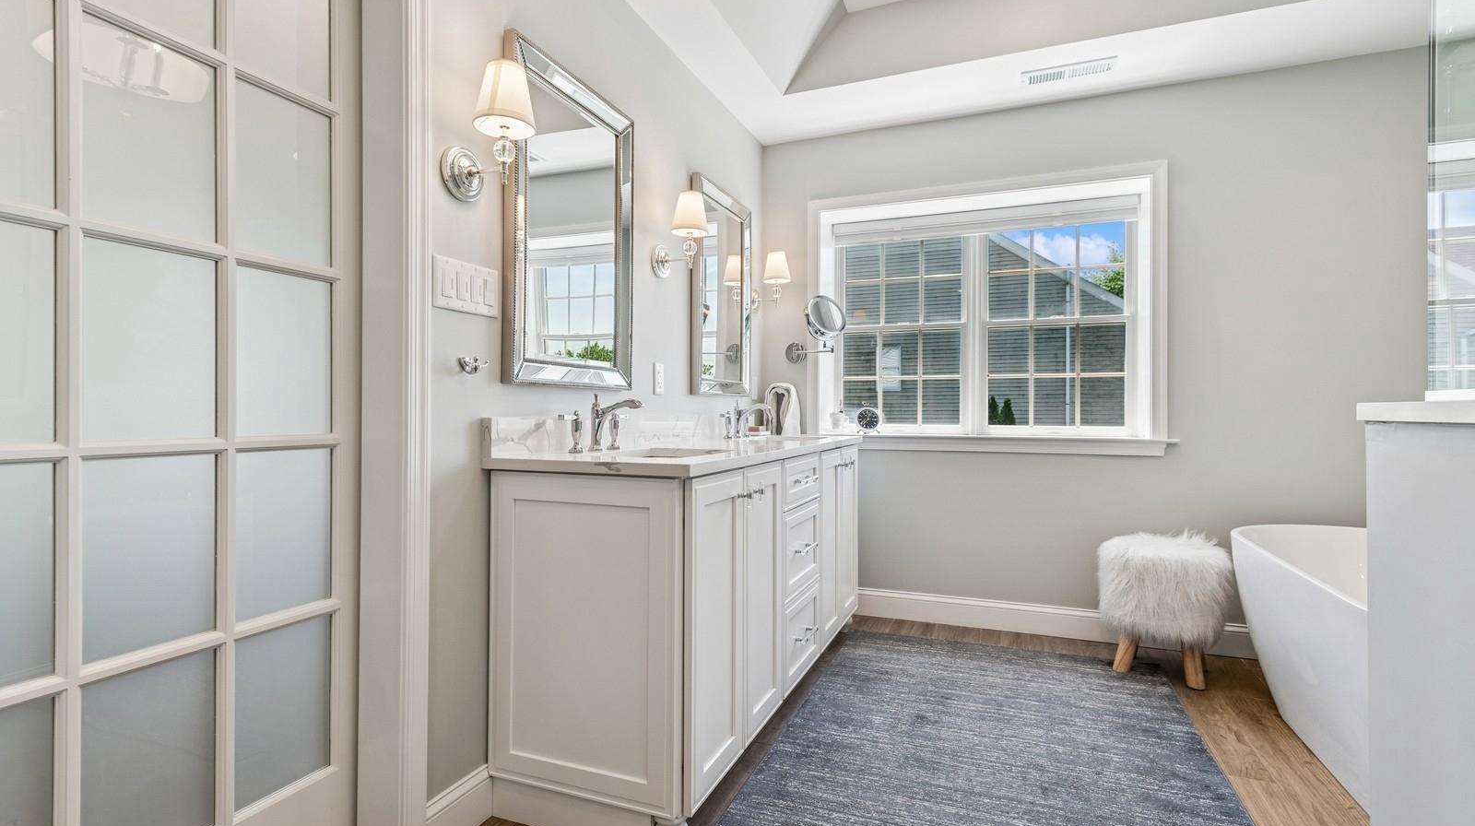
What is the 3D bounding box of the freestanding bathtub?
[{"bbox_3d":[1.920,0.723,1.857,0.778,0.586,1.719,0,0,22],"label":"freestanding bathtub"}]

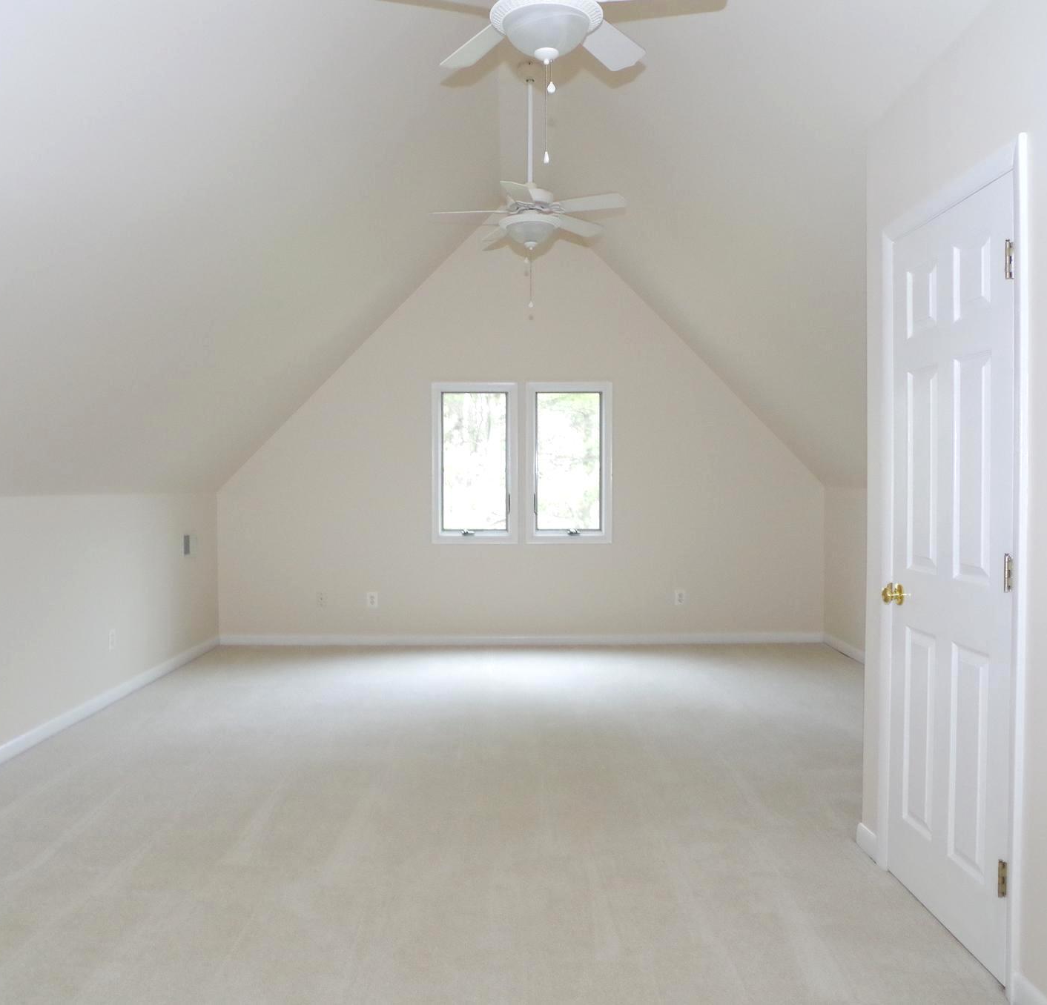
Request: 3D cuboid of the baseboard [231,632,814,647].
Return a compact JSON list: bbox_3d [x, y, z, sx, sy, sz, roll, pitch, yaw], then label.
[{"bbox_3d":[-0.011,1.083,7.026,4.808,0.092,0.018,0,1,-1],"label":"baseboard"}]

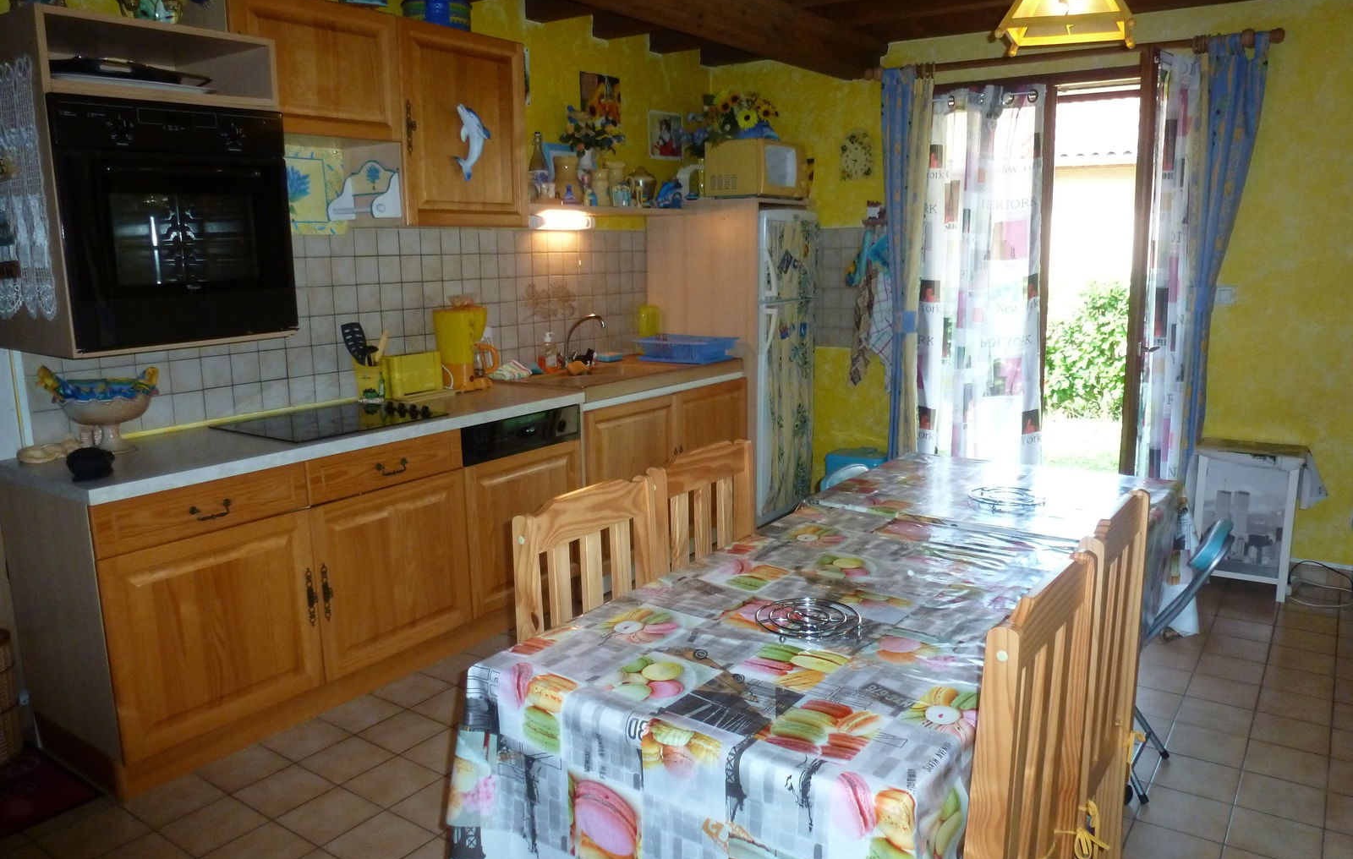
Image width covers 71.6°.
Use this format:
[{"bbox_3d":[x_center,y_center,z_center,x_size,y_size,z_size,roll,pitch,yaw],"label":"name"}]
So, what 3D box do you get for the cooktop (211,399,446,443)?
[{"bbox_3d":[-1.175,-0.048,3.198,0.525,0.040,0.585,6,12,36],"label":"cooktop"}]

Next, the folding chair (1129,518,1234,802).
[{"bbox_3d":[1.127,0.551,2.393,0.460,0.700,0.430,7,13,39],"label":"folding chair"}]

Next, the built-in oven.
[{"bbox_3d":[-1.460,-0.544,2.563,0.550,0.605,0.595,6,12,36],"label":"built-in oven"}]

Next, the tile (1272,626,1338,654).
[{"bbox_3d":[2.169,0.727,3.240,0.192,0.010,0.192,6,12,36],"label":"tile"}]

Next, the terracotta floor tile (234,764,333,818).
[{"bbox_3d":[-1.025,0.941,2.449,0.192,0.010,0.192,6,12,36],"label":"terracotta floor tile"}]

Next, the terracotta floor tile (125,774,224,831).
[{"bbox_3d":[-1.325,0.983,2.482,0.195,0.010,0.195,7,13,35],"label":"terracotta floor tile"}]

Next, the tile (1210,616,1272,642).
[{"bbox_3d":[2.087,0.741,3.466,0.195,0.010,0.195,7,13,35],"label":"tile"}]

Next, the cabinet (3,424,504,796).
[{"bbox_3d":[-1.306,0.460,2.986,0.620,0.800,1.213,6,12,36],"label":"cabinet"}]

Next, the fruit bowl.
[{"bbox_3d":[-1.671,-0.053,2.736,0.335,0.240,0.225,-8,12,-31],"label":"fruit bowl"}]

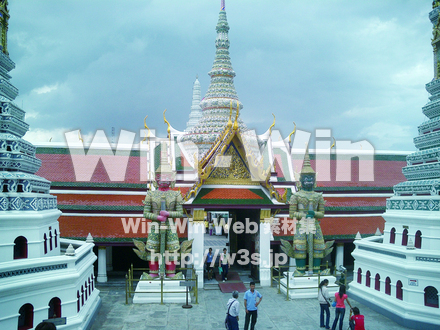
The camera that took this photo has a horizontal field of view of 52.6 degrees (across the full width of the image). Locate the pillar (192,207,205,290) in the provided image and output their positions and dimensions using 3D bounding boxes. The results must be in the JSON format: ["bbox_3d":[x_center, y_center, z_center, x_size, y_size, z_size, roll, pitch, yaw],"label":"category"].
[{"bbox_3d":[-1.059,4.081,21.957,0.540,3.852,0.540,1,-5,-6],"label":"pillar"}]

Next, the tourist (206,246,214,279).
[{"bbox_3d":[-0.486,5.073,22.843,0.450,1.601,0.350,1,-5,-6],"label":"tourist"}]

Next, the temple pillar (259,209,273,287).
[{"bbox_3d":[2.278,4.132,22.495,0.540,3.850,0.540,1,-5,-6],"label":"temple pillar"}]

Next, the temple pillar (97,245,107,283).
[{"bbox_3d":[-5.938,4.878,22.452,0.470,2.000,0.470,1,-6,-7],"label":"temple pillar"}]

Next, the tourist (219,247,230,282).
[{"bbox_3d":[0.224,4.987,22.211,0.520,1.655,0.400,1,-5,-6],"label":"tourist"}]

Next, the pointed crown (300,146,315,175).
[{"bbox_3d":[4.109,-0.282,20.716,0.650,1.405,0.650,1,-5,-6],"label":"pointed crown"}]

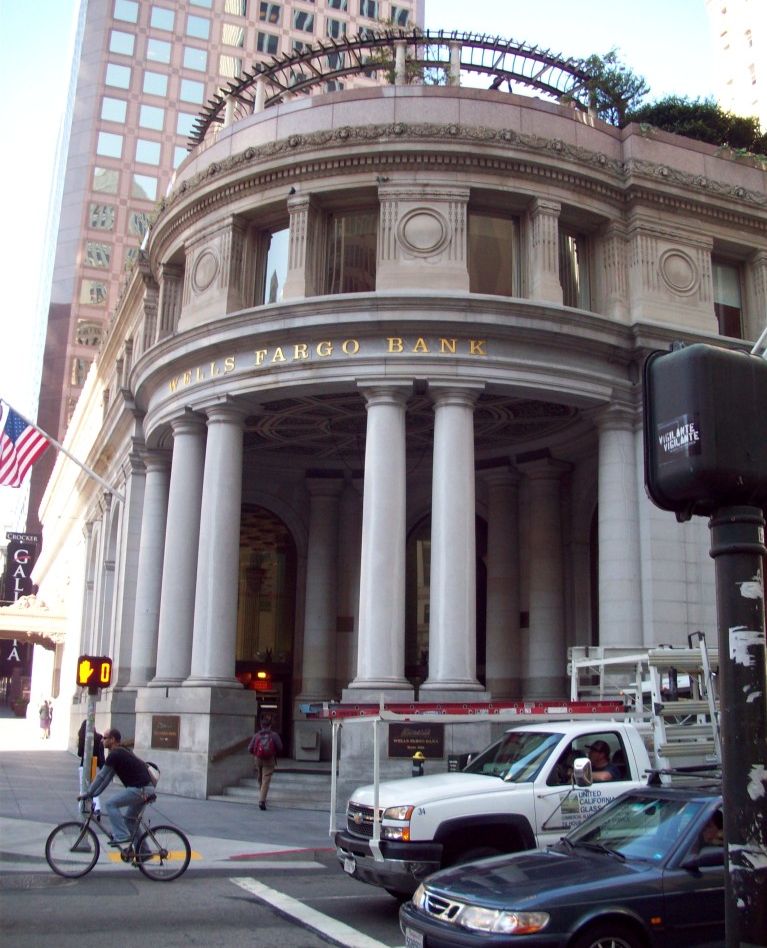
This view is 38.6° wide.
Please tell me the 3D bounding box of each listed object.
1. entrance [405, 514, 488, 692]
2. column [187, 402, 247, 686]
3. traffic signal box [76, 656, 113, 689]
[{"bbox_3d":[1.764,4.881,33.012,2.650,7.640,0.600,-4,-14,23],"label":"entrance"},{"bbox_3d":[-3.875,1.570,25.713,1.370,6.760,1.370,2,-13,0],"label":"column"},{"bbox_3d":[-4.001,2.730,15.148,0.490,0.443,0.260,6,-13,-20],"label":"traffic signal box"}]

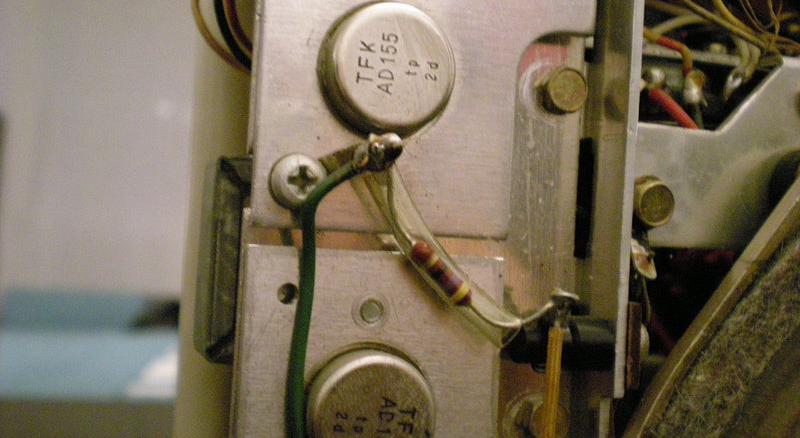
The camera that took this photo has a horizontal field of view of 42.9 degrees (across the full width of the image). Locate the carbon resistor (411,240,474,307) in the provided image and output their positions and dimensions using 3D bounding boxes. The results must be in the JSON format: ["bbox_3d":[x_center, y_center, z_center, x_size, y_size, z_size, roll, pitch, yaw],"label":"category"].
[{"bbox_3d":[0.005,0.006,0.119,0.003,0.009,0.003,-42,5,0],"label":"carbon resistor"}]

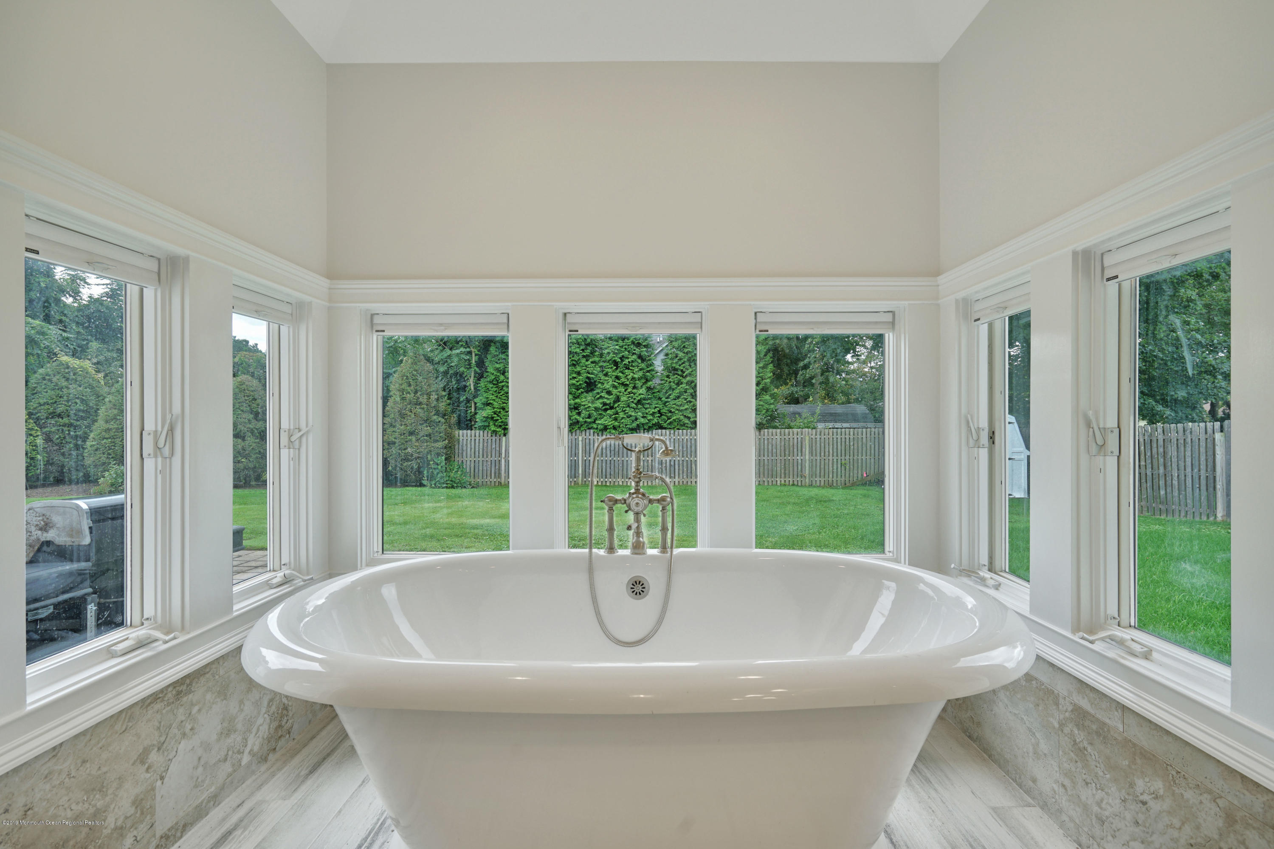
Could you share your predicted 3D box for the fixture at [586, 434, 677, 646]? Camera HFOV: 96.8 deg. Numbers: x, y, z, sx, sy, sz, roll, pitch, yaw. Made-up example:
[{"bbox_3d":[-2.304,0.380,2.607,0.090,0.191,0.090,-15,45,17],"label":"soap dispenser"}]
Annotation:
[{"bbox_3d":[-0.014,0.362,1.800,0.290,0.655,0.220,0,0,0],"label":"fixture"}]

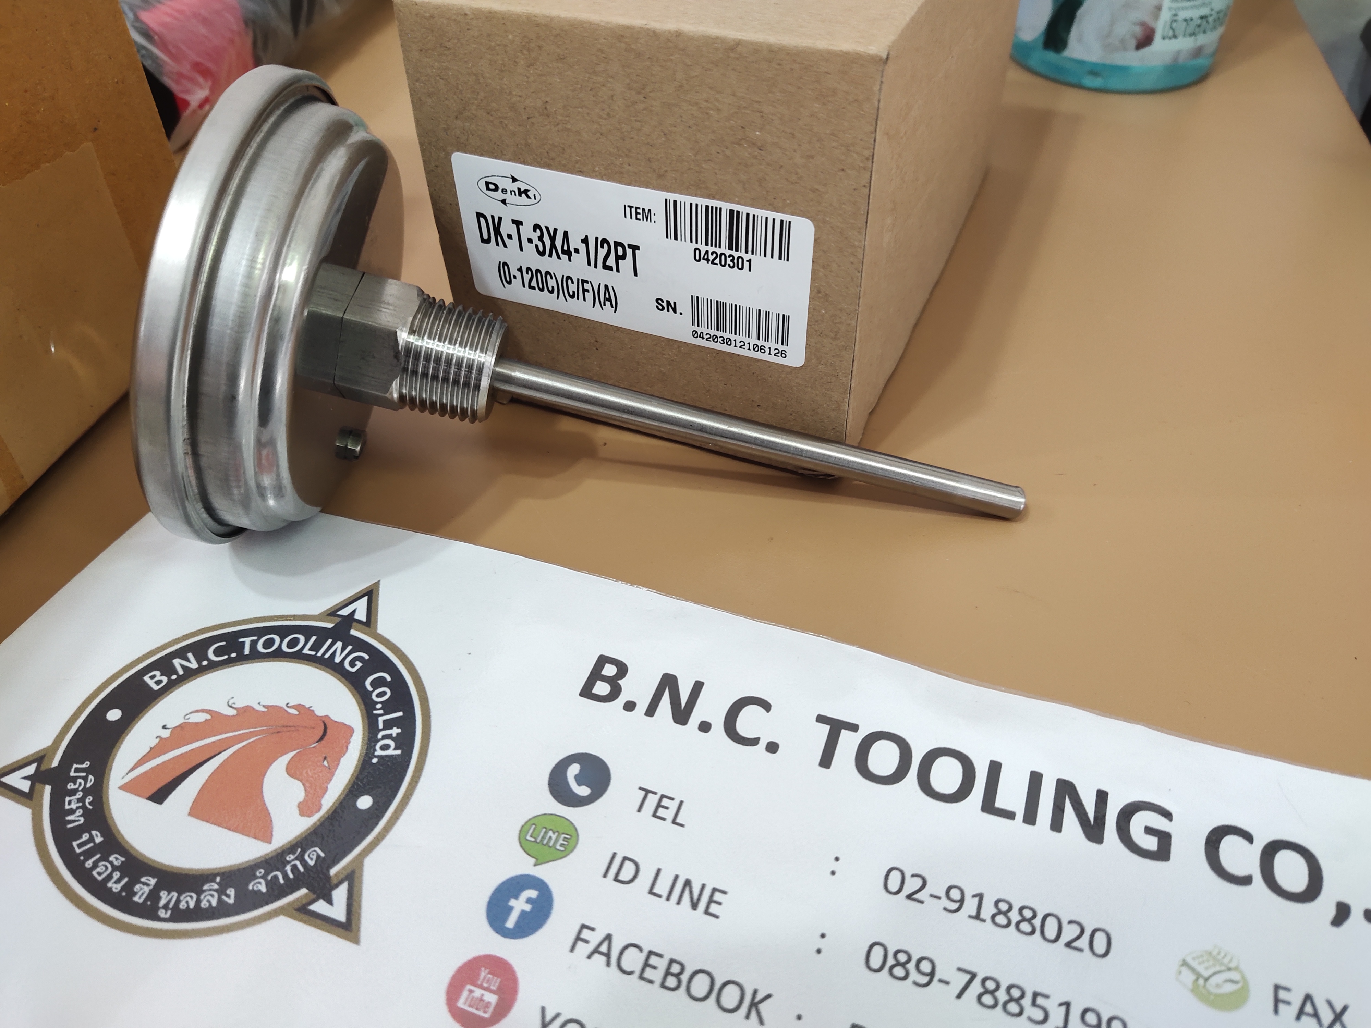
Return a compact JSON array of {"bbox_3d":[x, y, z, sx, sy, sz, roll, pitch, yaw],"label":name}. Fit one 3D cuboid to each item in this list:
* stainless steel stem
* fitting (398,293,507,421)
[{"bbox_3d":[0.015,-0.014,0.173,0.103,0.006,0.006,13,40,-6],"label":"stainless steel stem"},{"bbox_3d":[-0.042,-0.028,0.167,0.015,0.021,0.021,13,40,-6],"label":"fitting"}]

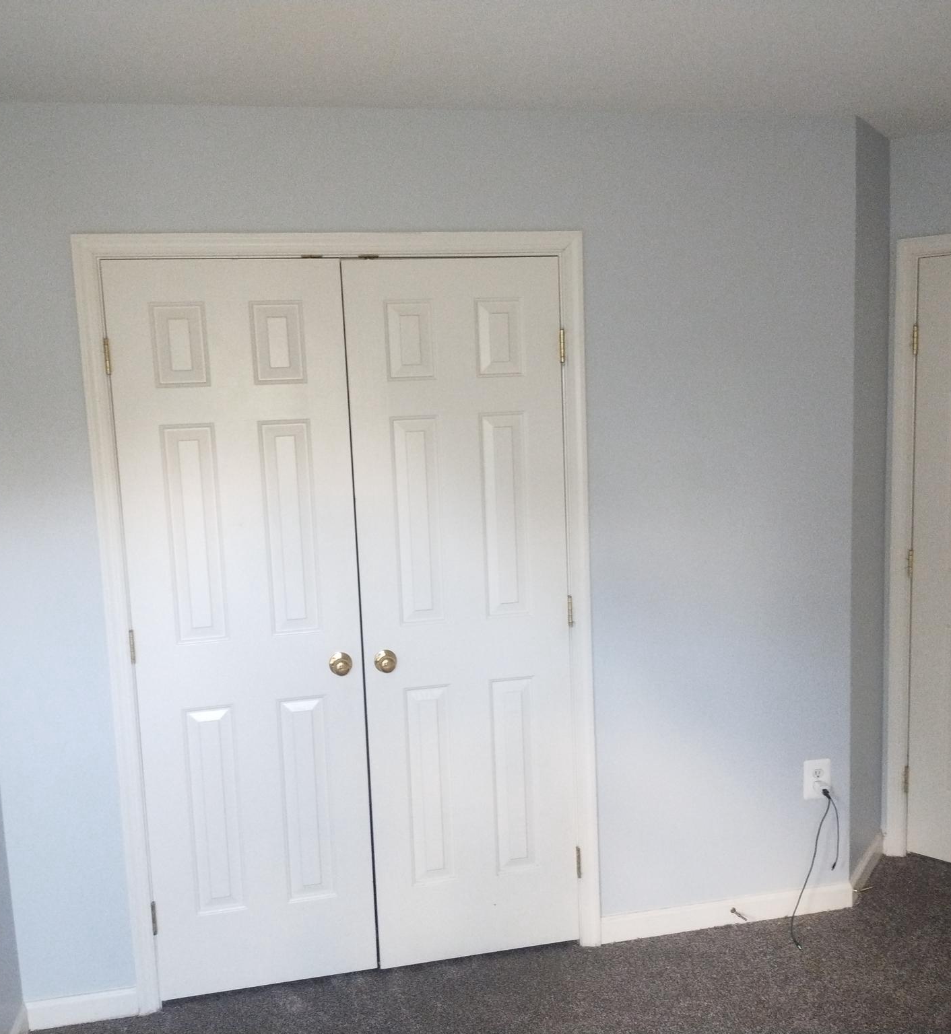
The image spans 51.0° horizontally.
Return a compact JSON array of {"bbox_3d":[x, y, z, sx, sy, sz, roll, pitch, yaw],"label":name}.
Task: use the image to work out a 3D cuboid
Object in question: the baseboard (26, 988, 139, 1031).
[{"bbox_3d":[-1.088,1.359,2.753,0.300,0.080,0.014,-4,8,-11],"label":"baseboard"}]

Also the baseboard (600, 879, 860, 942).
[{"bbox_3d":[0.791,1.240,3.117,0.839,0.080,0.014,-4,8,-11],"label":"baseboard"}]

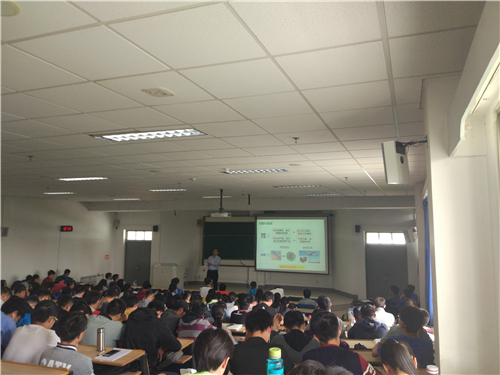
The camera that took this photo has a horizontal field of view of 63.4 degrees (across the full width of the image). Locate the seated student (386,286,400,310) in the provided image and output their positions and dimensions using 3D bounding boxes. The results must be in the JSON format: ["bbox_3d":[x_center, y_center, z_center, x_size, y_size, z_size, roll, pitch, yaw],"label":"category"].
[{"bbox_3d":[3.413,2.987,9.603,0.500,1.280,0.720,1,-5,-1],"label":"seated student"}]

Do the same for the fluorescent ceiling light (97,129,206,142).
[{"bbox_3d":[-1.044,-0.543,4.220,1.200,0.080,0.300,-2,-5,21],"label":"fluorescent ceiling light"}]

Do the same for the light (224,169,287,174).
[{"bbox_3d":[0.092,-0.282,7.050,1.200,0.080,0.300,-2,-5,21],"label":"light"}]

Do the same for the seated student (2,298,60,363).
[{"bbox_3d":[-1.846,1.641,3.579,0.540,1.240,0.780,-1,-5,18],"label":"seated student"}]

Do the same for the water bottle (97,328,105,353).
[{"bbox_3d":[-1.291,1.322,3.500,0.067,0.200,0.067,-1,-5,21],"label":"water bottle"}]

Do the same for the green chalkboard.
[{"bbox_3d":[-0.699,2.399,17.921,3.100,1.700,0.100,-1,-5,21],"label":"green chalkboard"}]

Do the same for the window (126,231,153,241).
[{"bbox_3d":[-4.648,2.032,17.009,1.370,0.430,0.100,-2,-5,21],"label":"window"}]

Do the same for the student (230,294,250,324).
[{"bbox_3d":[-0.147,2.297,6.417,0.500,1.200,0.720,-1,-5,21],"label":"student"}]

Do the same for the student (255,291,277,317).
[{"bbox_3d":[0.264,2.436,6.945,0.500,1.250,0.720,-1,-5,21],"label":"student"}]

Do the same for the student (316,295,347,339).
[{"bbox_3d":[1.085,2.150,5.576,0.500,1.280,0.720,-1,-5,21],"label":"student"}]

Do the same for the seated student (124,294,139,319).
[{"bbox_3d":[-1.532,1.964,5.150,0.500,1.180,0.720,-1,-5,16],"label":"seated student"}]

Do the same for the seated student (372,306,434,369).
[{"bbox_3d":[1.429,1.724,3.651,0.500,1.280,0.720,-1,-5,13],"label":"seated student"}]

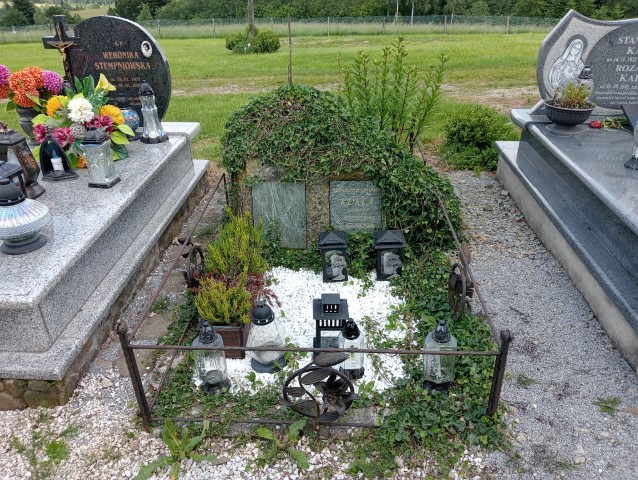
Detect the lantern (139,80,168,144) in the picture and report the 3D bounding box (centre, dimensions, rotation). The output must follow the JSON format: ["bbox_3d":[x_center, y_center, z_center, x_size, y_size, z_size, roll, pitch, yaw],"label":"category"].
[{"bbox_3d":[-1.061,-0.806,3.238,0.171,0.371,0.171,0,29,3],"label":"lantern"}]

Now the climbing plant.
[{"bbox_3d":[0.134,-0.431,2.855,1.316,0.823,0.560,0,29,3],"label":"climbing plant"}]

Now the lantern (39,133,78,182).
[{"bbox_3d":[-1.387,-0.458,2.752,0.165,0.245,0.119,-5,29,-5],"label":"lantern"}]

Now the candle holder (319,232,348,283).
[{"bbox_3d":[0.076,0.068,2.548,0.140,0.243,0.140,-1,29,2],"label":"candle holder"}]

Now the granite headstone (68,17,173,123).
[{"bbox_3d":[-1.236,-1.056,3.327,0.602,0.695,0.084,0,29,3],"label":"granite headstone"}]

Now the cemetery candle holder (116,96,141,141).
[{"bbox_3d":[-1.222,-0.784,3.314,0.146,0.270,0.146,0,29,3],"label":"cemetery candle holder"}]

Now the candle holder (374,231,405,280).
[{"bbox_3d":[0.352,0.065,2.535,0.147,0.241,0.140,-1,29,2],"label":"candle holder"}]

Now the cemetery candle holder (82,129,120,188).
[{"bbox_3d":[-1.129,-0.435,2.646,0.140,0.288,0.140,4,29,10],"label":"cemetery candle holder"}]

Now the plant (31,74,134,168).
[{"bbox_3d":[-1.348,-0.672,2.952,0.518,0.427,0.378,0,29,3],"label":"plant"}]

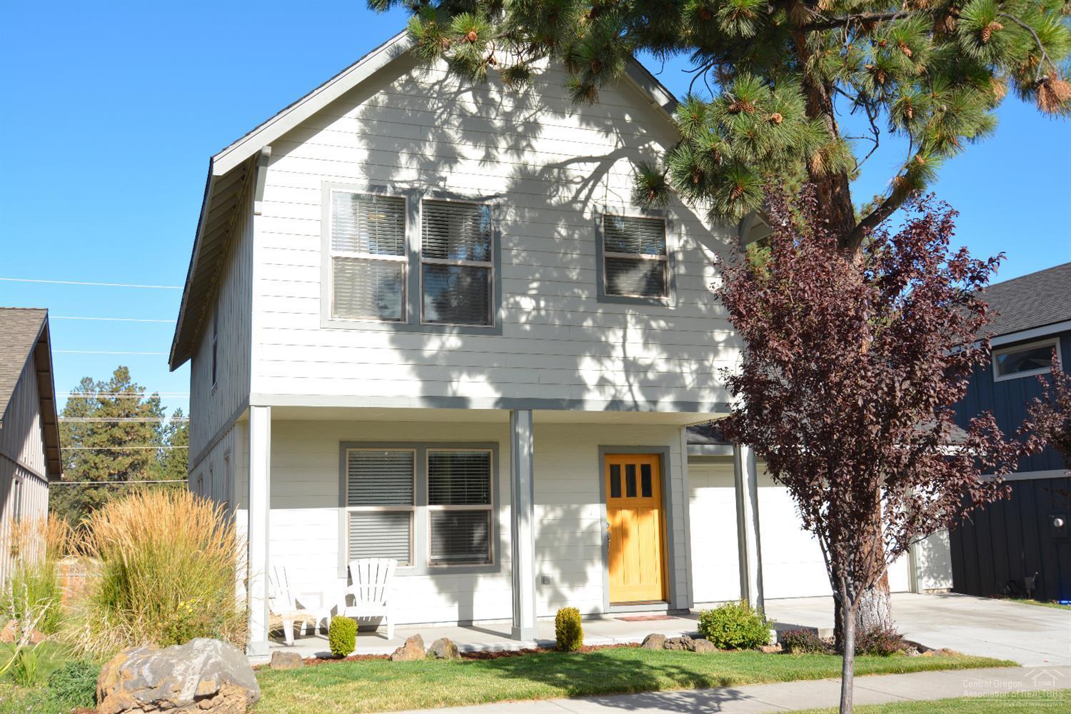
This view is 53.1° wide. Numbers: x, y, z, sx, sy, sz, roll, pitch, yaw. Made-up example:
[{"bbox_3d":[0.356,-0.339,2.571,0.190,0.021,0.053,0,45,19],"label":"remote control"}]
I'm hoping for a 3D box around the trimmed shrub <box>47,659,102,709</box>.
[{"bbox_3d":[-3.955,2.805,9.223,0.481,0.380,0.481,2,-9,-20],"label":"trimmed shrub"}]

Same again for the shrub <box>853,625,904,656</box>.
[{"bbox_3d":[4.129,3.399,12.910,0.631,0.329,0.568,2,-9,-20],"label":"shrub"}]

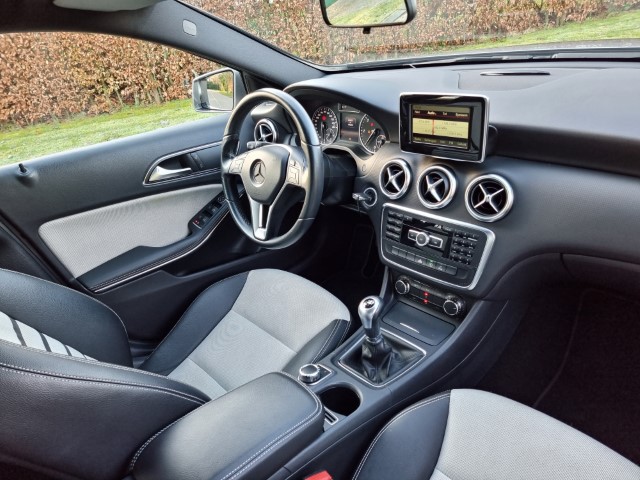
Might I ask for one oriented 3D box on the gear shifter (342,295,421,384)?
[{"bbox_3d":[0.107,0.174,0.876,0.130,0.155,0.120,-30,34,-35],"label":"gear shifter"}]

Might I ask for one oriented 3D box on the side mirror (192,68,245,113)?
[{"bbox_3d":[-0.348,-0.502,1.490,0.220,0.155,0.105,10,33,31],"label":"side mirror"}]

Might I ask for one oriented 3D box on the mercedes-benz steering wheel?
[{"bbox_3d":[-0.123,-0.166,1.067,0.100,0.375,0.375,-13,24,-42],"label":"mercedes-benz steering wheel"}]

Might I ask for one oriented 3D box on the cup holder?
[{"bbox_3d":[0.041,0.322,0.834,0.084,0.065,0.084,-7,28,4],"label":"cup holder"}]

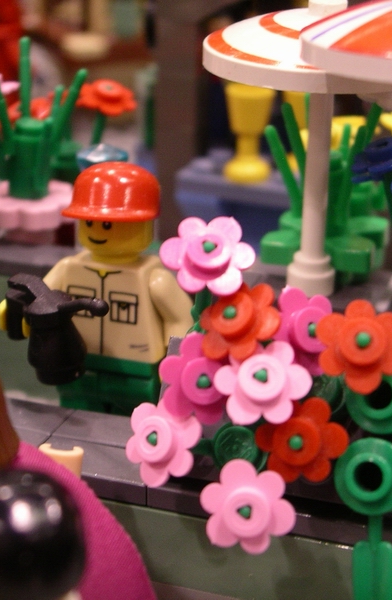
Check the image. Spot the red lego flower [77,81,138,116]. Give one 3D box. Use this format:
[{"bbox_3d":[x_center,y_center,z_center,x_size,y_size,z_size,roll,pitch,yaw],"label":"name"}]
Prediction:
[{"bbox_3d":[-0.015,-0.034,0.242,0.010,0.002,0.010,12,33,-8],"label":"red lego flower"}]

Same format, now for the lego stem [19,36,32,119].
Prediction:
[{"bbox_3d":[-0.027,-0.035,0.226,0.002,0.013,0.002,0,7,0],"label":"lego stem"}]

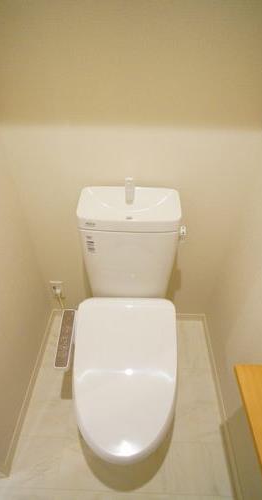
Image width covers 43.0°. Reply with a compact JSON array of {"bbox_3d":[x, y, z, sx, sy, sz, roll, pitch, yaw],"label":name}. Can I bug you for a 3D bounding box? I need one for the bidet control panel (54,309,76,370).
[{"bbox_3d":[-0.254,0.344,1.297,0.050,0.030,0.236,1,53,1],"label":"bidet control panel"}]

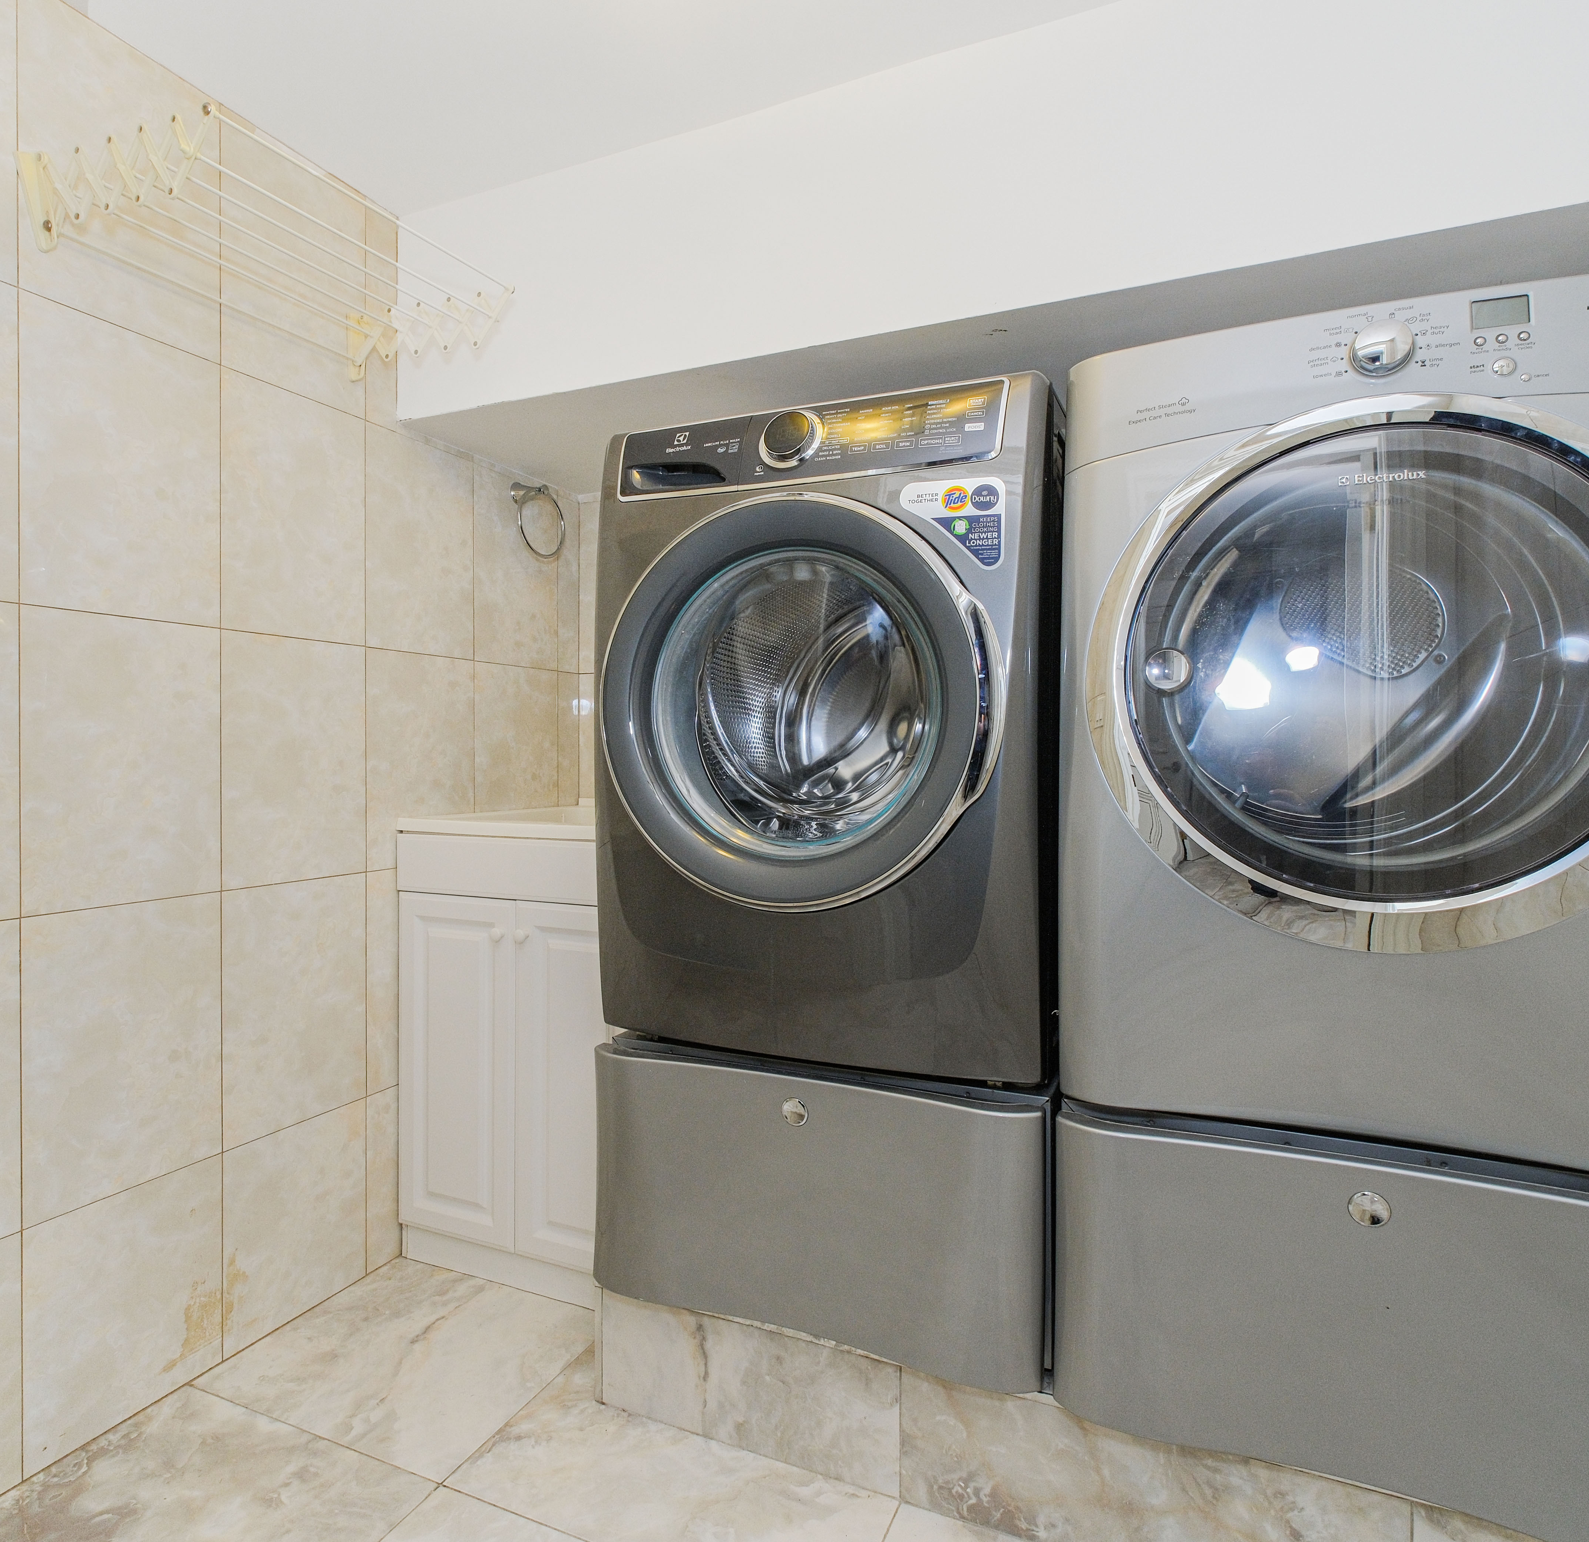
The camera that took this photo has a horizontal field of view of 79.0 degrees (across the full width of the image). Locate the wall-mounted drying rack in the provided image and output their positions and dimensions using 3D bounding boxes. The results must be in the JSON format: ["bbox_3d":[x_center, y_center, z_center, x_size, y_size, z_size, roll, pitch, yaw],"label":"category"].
[{"bbox_3d":[-0.782,-0.807,1.536,0.408,0.140,0.597,0,0,24],"label":"wall-mounted drying rack"}]

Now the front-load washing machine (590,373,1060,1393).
[{"bbox_3d":[0.158,0.146,1.686,0.690,1.355,0.790,0,0,24],"label":"front-load washing machine"}]

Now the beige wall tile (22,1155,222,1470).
[{"bbox_3d":[-1.071,0.856,1.554,0.012,0.371,0.306,1,1,25],"label":"beige wall tile"}]

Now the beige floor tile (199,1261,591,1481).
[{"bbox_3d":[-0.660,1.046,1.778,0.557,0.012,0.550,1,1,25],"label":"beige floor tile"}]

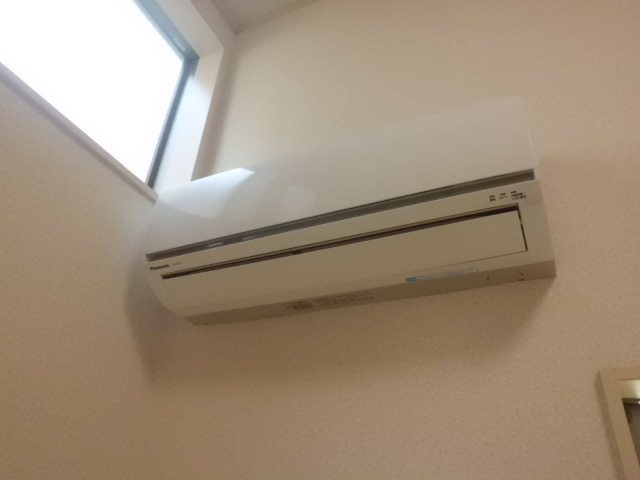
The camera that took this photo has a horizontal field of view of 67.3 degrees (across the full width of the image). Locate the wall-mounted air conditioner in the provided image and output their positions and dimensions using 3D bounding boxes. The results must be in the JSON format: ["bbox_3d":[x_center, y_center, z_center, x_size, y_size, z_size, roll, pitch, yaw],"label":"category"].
[{"bbox_3d":[0.022,-0.037,1.004,0.800,0.283,0.222,-11,-35,23],"label":"wall-mounted air conditioner"}]

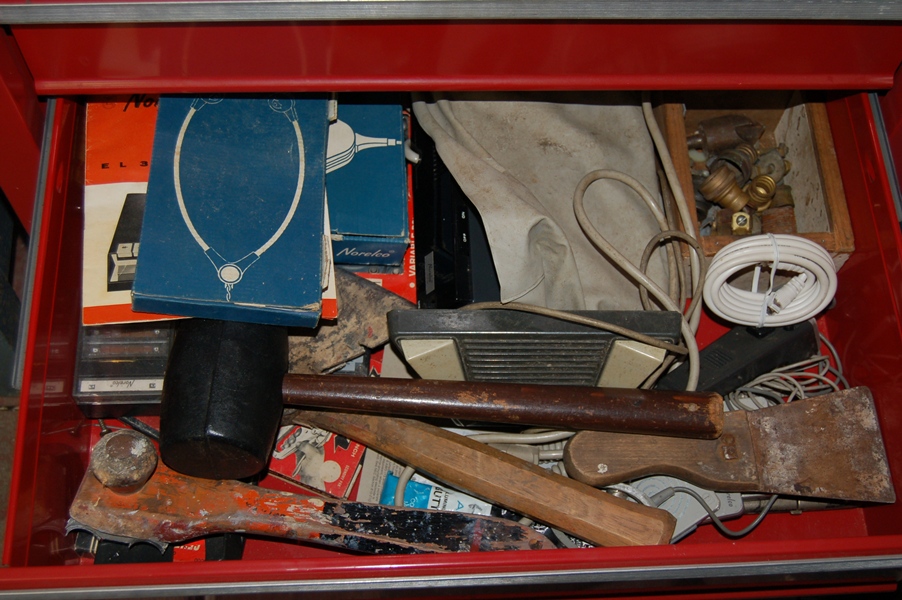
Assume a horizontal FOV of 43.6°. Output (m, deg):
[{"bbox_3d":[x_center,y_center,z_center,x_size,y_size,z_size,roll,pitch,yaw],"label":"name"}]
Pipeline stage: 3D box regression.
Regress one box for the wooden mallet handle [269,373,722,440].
[{"bbox_3d":[0.035,0.068,0.730,0.287,0.031,0.031,3,66,-2],"label":"wooden mallet handle"}]

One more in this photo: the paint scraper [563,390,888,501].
[{"bbox_3d":[0.182,0.098,0.749,0.217,0.024,0.079,-1,66,-4],"label":"paint scraper"}]

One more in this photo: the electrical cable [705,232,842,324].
[{"bbox_3d":[0.223,-0.013,0.787,0.095,0.077,0.028,-1,44,-4],"label":"electrical cable"}]

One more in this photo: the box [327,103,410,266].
[{"bbox_3d":[-0.060,-0.089,0.802,0.058,0.036,0.118,-1,66,-4],"label":"box"}]

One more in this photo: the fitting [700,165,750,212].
[{"bbox_3d":[0.203,-0.083,0.842,0.038,0.026,0.026,43,69,-7],"label":"fitting"}]

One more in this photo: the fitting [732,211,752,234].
[{"bbox_3d":[0.216,-0.058,0.837,0.015,0.016,0.015,-1,84,-4],"label":"fitting"}]

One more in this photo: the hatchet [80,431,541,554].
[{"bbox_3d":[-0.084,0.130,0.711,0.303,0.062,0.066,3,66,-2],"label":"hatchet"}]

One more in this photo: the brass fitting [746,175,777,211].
[{"bbox_3d":[0.234,-0.081,0.849,0.019,0.025,0.019,7,58,-17],"label":"brass fitting"}]

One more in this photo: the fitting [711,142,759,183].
[{"bbox_3d":[0.216,-0.105,0.858,0.034,0.027,0.027,-39,73,1],"label":"fitting"}]

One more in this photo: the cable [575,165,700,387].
[{"bbox_3d":[0.128,-0.016,0.783,0.087,0.045,0.157,-1,66,-4],"label":"cable"}]

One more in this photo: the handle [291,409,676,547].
[{"bbox_3d":[0.015,0.108,0.729,0.262,0.030,0.034,19,66,5],"label":"handle"}]

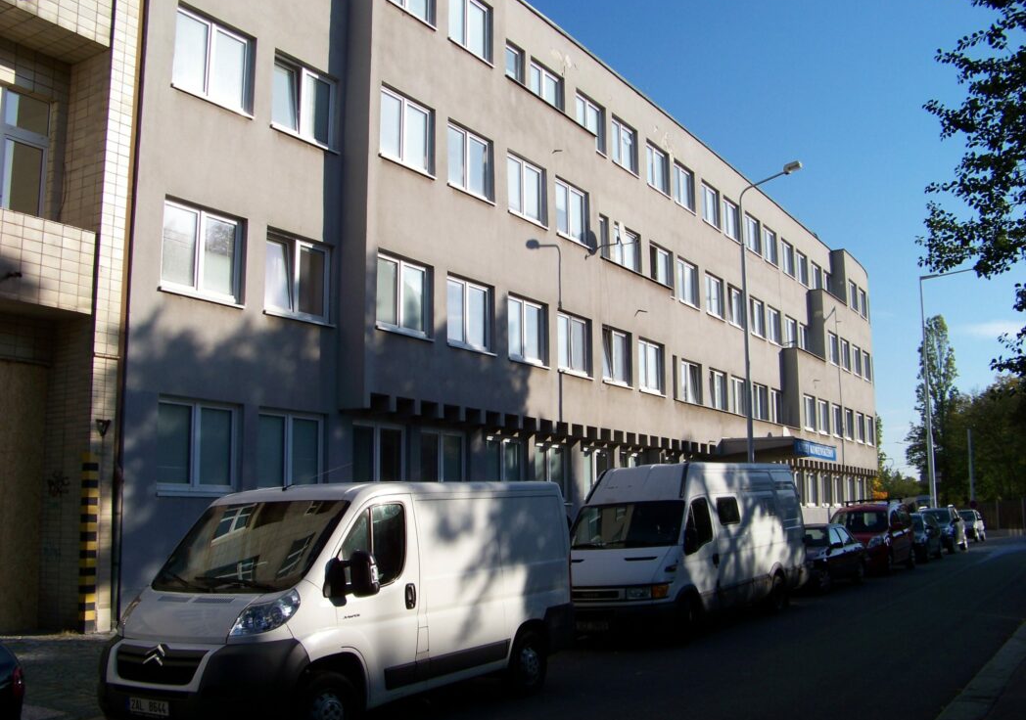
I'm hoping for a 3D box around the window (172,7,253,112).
[{"bbox_3d":[-4.975,-4.938,17.732,0.130,1.378,1.643,-5,-10,33],"label":"window"}]

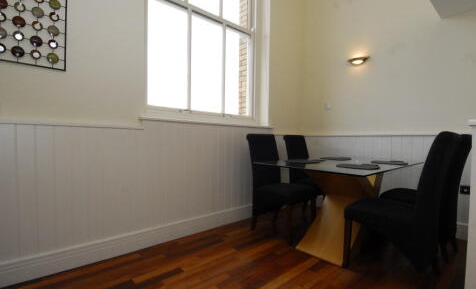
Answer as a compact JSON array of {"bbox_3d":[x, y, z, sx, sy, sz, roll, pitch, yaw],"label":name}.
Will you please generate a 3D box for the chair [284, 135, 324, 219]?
[{"bbox_3d":[0.953,0.409,2.968,0.441,1.027,0.617,0,2,-41],"label":"chair"}]

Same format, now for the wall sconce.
[{"bbox_3d":[1.551,-1.077,3.110,0.110,0.105,0.275,0,2,-41],"label":"wall sconce"}]

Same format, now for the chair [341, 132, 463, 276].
[{"bbox_3d":[1.190,0.444,1.753,0.441,1.027,0.622,0,2,-41],"label":"chair"}]

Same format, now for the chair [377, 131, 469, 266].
[{"bbox_3d":[1.697,0.442,2.181,0.436,1.027,0.617,0,2,-41],"label":"chair"}]

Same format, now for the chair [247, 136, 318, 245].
[{"bbox_3d":[0.461,0.412,2.534,0.441,1.027,0.622,0,2,-41],"label":"chair"}]

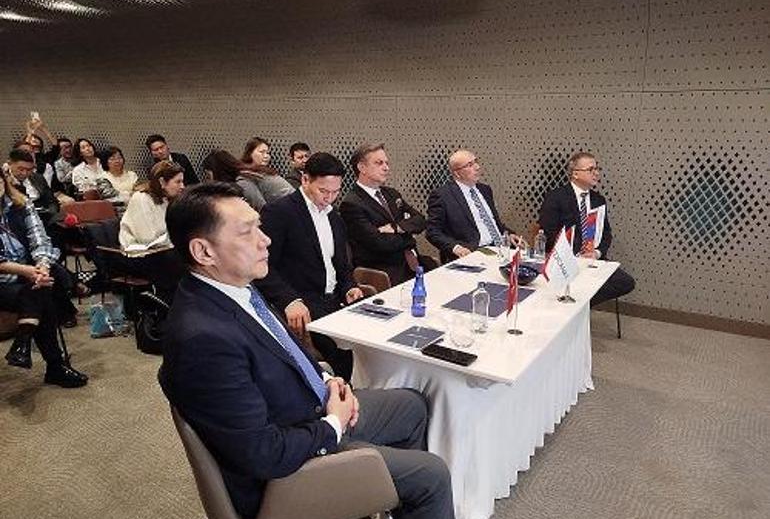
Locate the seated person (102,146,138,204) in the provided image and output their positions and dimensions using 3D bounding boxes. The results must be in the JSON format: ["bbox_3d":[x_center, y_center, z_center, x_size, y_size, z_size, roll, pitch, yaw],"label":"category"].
[{"bbox_3d":[-2.589,-0.462,5.317,0.750,1.260,0.500,9,17,32],"label":"seated person"}]

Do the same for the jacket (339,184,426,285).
[{"bbox_3d":[-0.034,-0.130,3.073,0.420,0.660,0.540,11,18,36],"label":"jacket"}]

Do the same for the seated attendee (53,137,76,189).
[{"bbox_3d":[-3.530,-0.692,6.132,0.750,1.300,0.500,9,17,32],"label":"seated attendee"}]

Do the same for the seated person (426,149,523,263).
[{"bbox_3d":[0.552,-0.039,3.577,0.580,1.320,0.800,-12,19,-41],"label":"seated person"}]

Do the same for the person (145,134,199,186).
[{"bbox_3d":[-2.038,-0.477,5.125,0.780,1.320,0.540,11,17,37],"label":"person"}]

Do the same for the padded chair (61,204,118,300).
[{"bbox_3d":[-2.584,-0.091,4.793,0.540,0.800,0.540,9,17,32],"label":"padded chair"}]

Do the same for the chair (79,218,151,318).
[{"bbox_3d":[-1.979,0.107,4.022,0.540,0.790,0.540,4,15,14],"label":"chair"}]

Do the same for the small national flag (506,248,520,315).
[{"bbox_3d":[0.479,0.082,1.990,0.070,0.260,0.040,1,14,3],"label":"small national flag"}]

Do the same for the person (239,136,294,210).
[{"bbox_3d":[-0.885,-0.273,4.337,0.780,1.310,0.520,9,16,32],"label":"person"}]

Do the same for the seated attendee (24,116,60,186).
[{"bbox_3d":[-3.366,-0.613,5.354,0.750,1.460,0.520,11,17,37],"label":"seated attendee"}]

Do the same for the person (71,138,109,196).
[{"bbox_3d":[-2.972,-0.575,5.567,0.780,1.290,0.500,11,17,37],"label":"person"}]

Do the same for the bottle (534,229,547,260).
[{"bbox_3d":[0.862,-0.093,2.926,0.057,0.168,0.057,9,16,32],"label":"bottle"}]

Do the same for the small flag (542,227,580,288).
[{"bbox_3d":[0.729,-0.004,2.192,0.155,0.265,0.080,7,15,24],"label":"small flag"}]

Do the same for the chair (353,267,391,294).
[{"bbox_3d":[-0.047,0.251,3.242,0.600,0.820,0.600,9,16,32],"label":"chair"}]

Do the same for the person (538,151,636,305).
[{"bbox_3d":[1.231,-0.025,3.432,0.740,1.280,0.540,10,17,36],"label":"person"}]

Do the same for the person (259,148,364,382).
[{"bbox_3d":[-0.300,0.213,2.489,0.580,1.360,0.800,-12,19,-41],"label":"person"}]

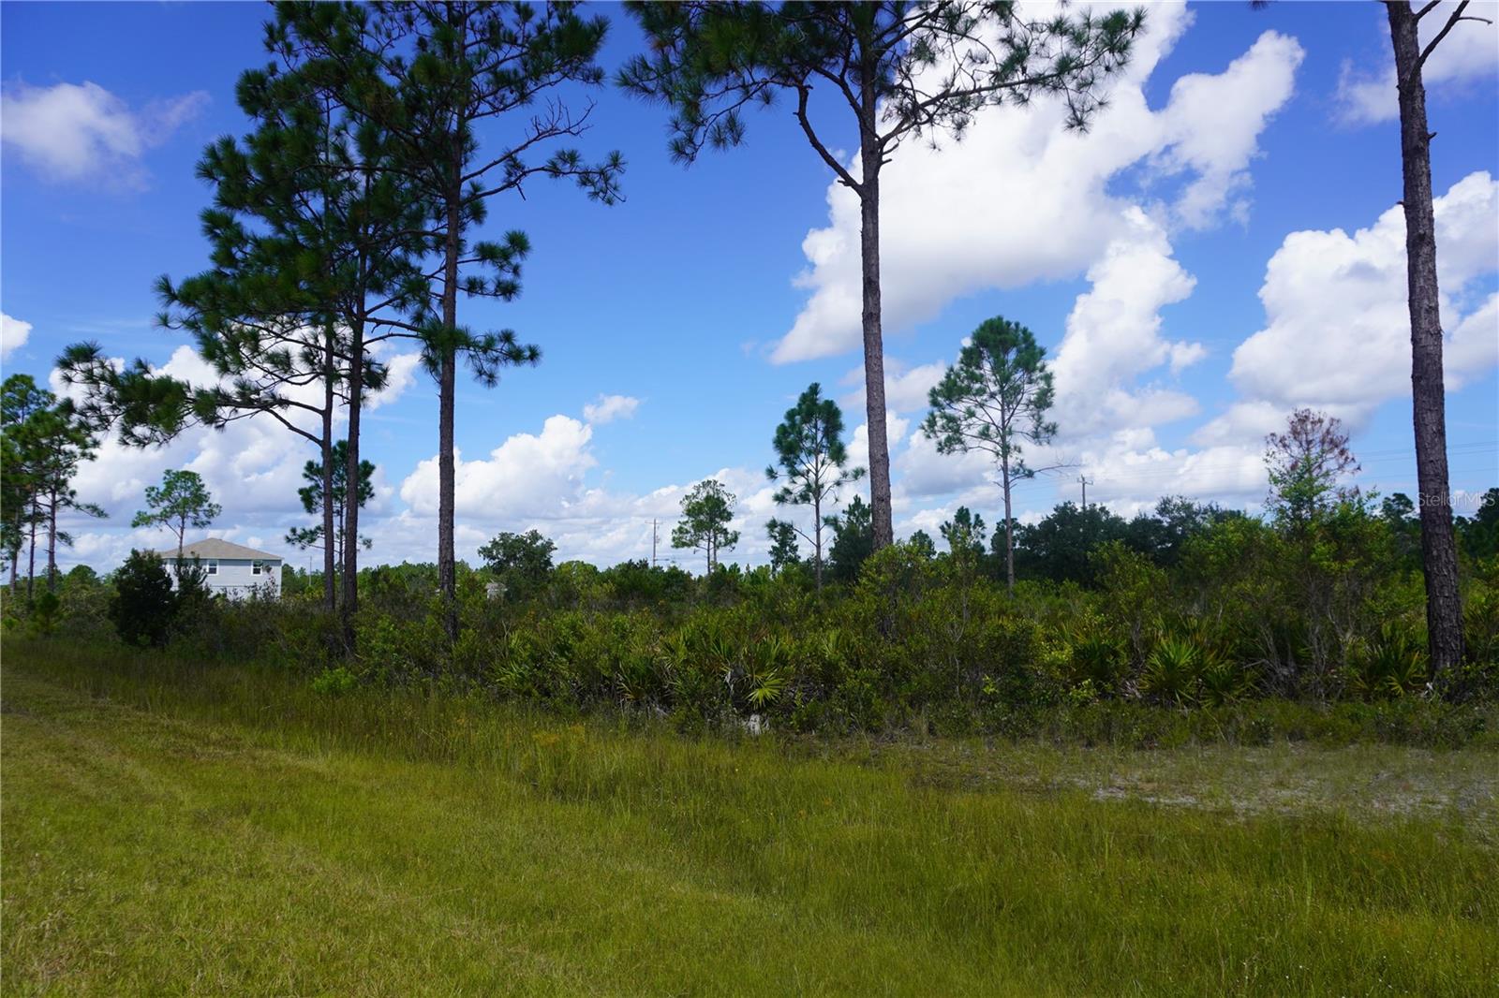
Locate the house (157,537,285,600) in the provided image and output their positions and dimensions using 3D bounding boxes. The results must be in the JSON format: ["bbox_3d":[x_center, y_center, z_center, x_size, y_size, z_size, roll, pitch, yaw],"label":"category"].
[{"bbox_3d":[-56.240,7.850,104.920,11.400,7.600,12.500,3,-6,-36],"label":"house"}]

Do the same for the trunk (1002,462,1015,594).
[{"bbox_3d":[10.952,1.466,42.276,0.260,6.150,0.260,-3,-5,14],"label":"trunk"}]

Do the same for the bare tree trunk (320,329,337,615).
[{"bbox_3d":[-12.149,-0.510,28.846,0.280,9.000,0.280,-2,-4,0],"label":"bare tree trunk"}]

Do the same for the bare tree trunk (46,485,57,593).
[{"bbox_3d":[-32.243,2.315,46.225,0.300,5.740,0.300,2,-5,-35],"label":"bare tree trunk"}]

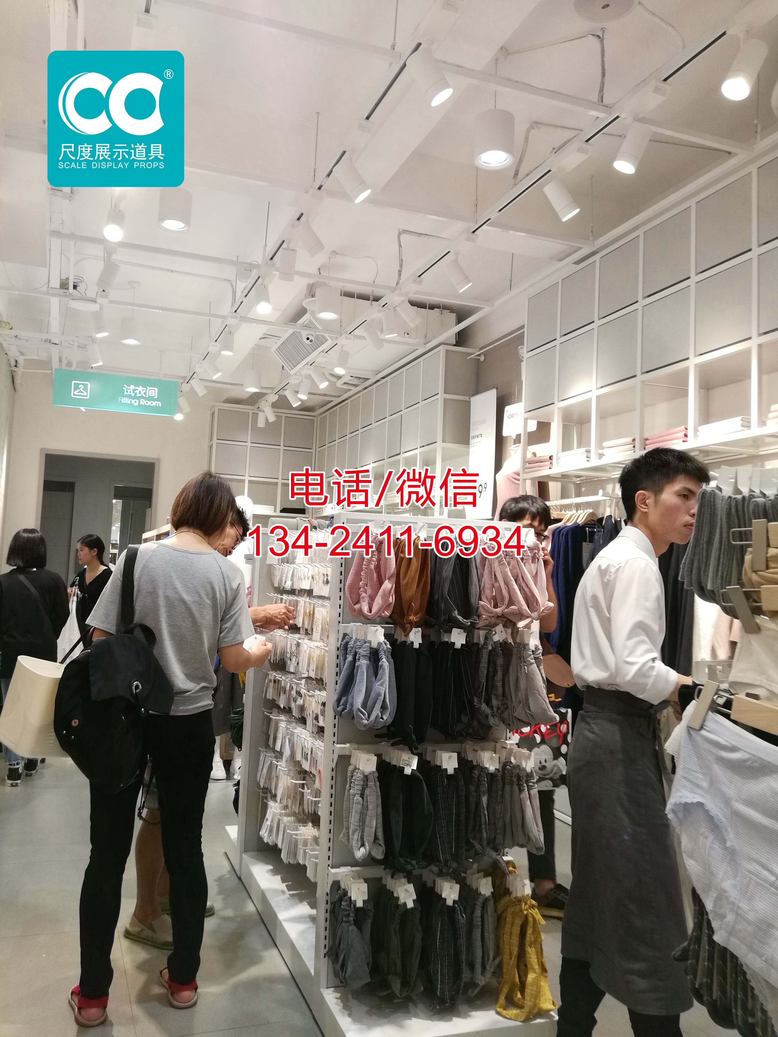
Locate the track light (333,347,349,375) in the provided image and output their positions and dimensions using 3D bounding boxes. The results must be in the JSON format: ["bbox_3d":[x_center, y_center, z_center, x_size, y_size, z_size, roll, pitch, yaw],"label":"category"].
[{"bbox_3d":[-0.336,-1.137,5.667,0.083,0.152,0.083,-1,-26,34],"label":"track light"}]

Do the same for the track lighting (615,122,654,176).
[{"bbox_3d":[0.856,-1.296,2.728,0.083,0.152,0.083,24,-2,4],"label":"track lighting"}]

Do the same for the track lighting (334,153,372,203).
[{"bbox_3d":[-0.144,-1.313,3.023,0.083,0.152,0.083,-37,5,-13],"label":"track lighting"}]

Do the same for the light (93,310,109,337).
[{"bbox_3d":[-1.842,-1.238,4.961,0.083,0.152,0.083,-19,-6,5],"label":"light"}]

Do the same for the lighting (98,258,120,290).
[{"bbox_3d":[-1.448,-1.252,4.025,0.077,0.140,0.077,34,12,27],"label":"lighting"}]

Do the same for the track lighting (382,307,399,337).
[{"bbox_3d":[0.007,-1.204,4.812,0.083,0.152,0.083,-1,9,40],"label":"track lighting"}]

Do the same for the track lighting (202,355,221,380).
[{"bbox_3d":[-1.309,-1.107,5.758,0.077,0.140,0.077,-37,1,-8],"label":"track lighting"}]

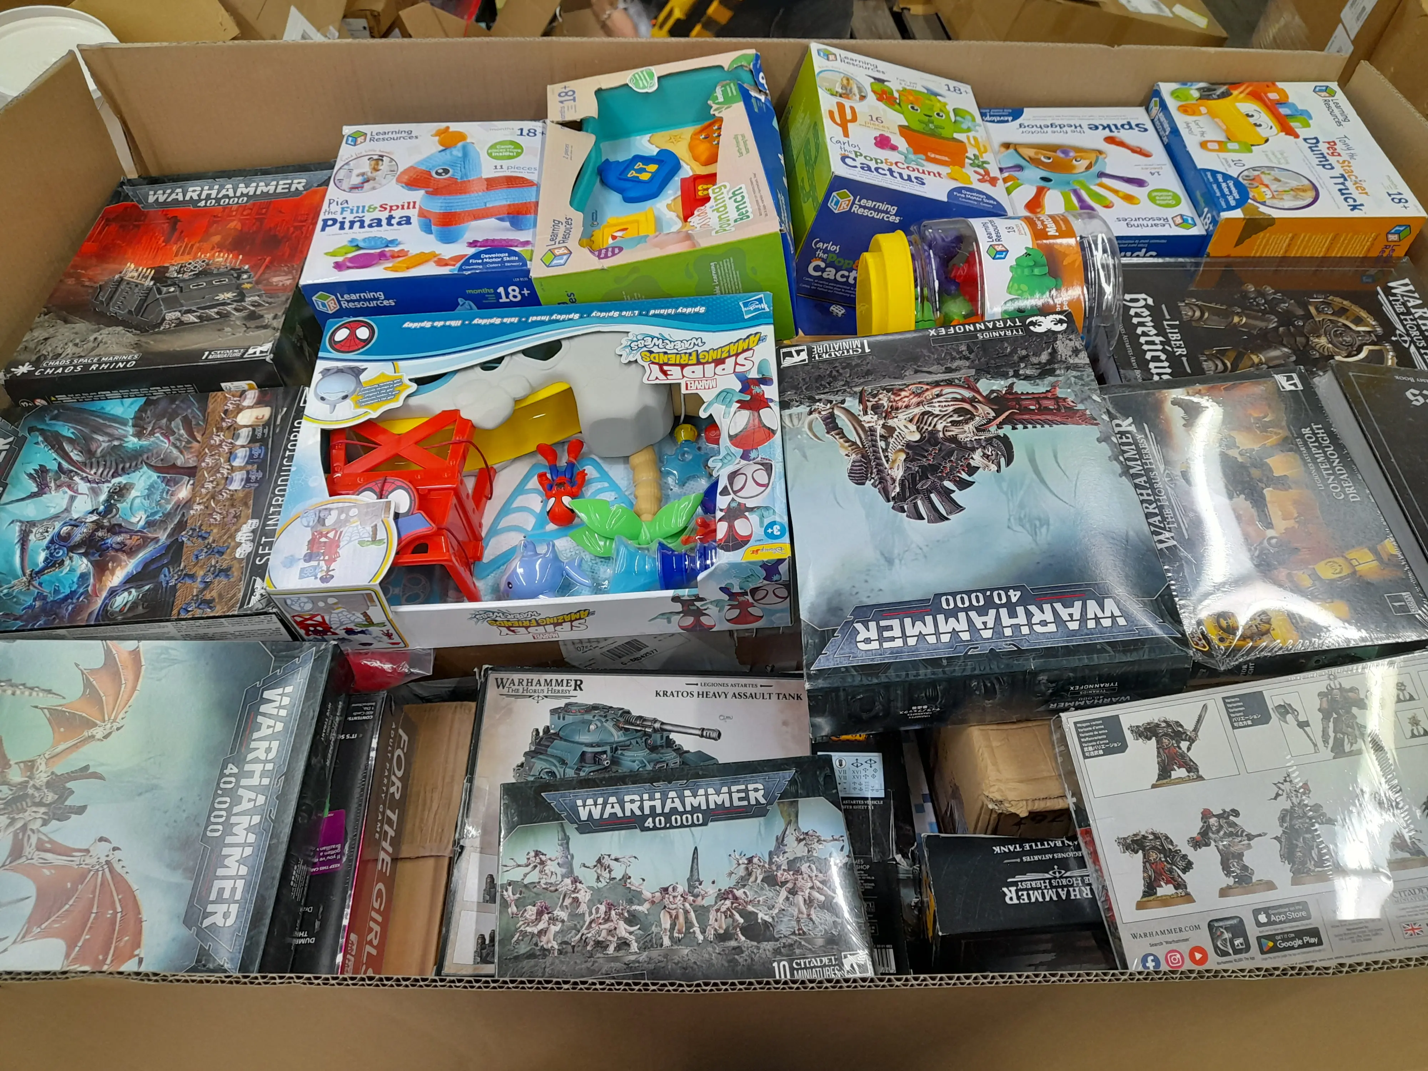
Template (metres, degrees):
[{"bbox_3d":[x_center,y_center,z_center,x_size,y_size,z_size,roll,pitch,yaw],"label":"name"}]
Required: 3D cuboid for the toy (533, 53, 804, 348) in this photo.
[{"bbox_3d":[-0.043,-0.291,0.915,0.194,0.111,0.265,-8,54,6],"label":"toy"}]

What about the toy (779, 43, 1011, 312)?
[{"bbox_3d":[0.148,-0.315,0.930,0.156,0.124,0.187,8,54,-15],"label":"toy"}]

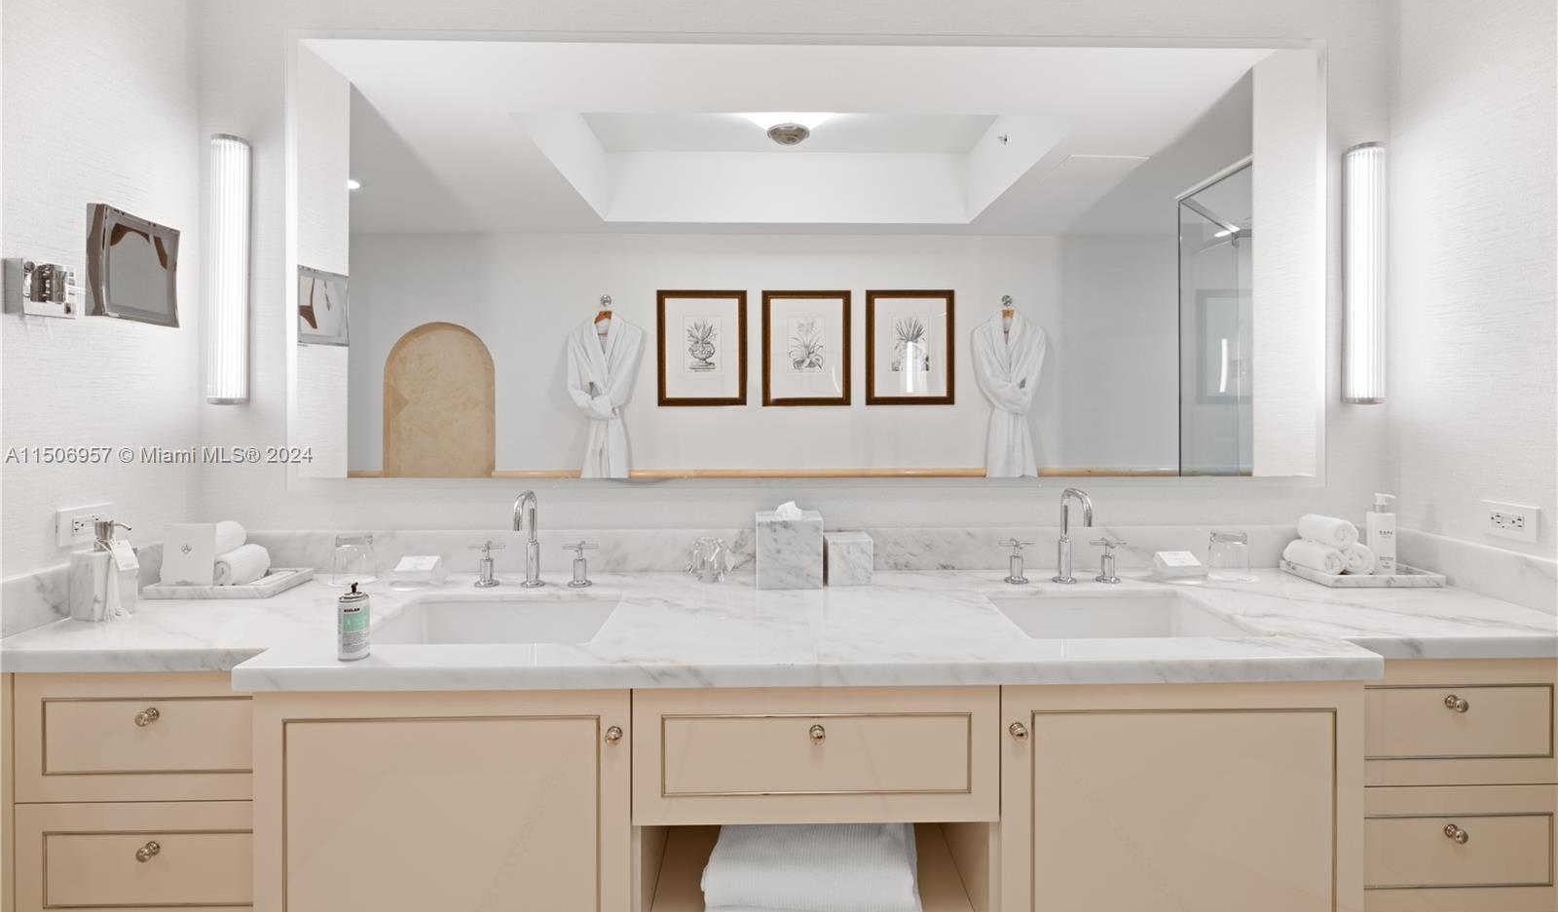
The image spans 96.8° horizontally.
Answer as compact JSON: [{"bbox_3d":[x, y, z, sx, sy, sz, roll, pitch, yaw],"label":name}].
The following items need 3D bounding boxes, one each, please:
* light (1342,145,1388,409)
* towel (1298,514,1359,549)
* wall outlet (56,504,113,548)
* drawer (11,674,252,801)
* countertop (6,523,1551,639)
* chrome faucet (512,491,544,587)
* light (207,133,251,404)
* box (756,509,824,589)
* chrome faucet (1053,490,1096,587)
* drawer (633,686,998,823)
[{"bbox_3d":[1.448,-0.443,1.710,0.072,0.627,0.082,0,1,-1],"label":"light"},{"bbox_3d":[1.287,0.178,1.615,0.066,0.064,0.125,0,3,-1],"label":"towel"},{"bbox_3d":[-1.405,0.141,1.405,0.010,0.071,0.117,0,3,-1],"label":"wall outlet"},{"bbox_3d":[-1.092,0.478,1.406,0.471,0.225,0.410,0,3,-1],"label":"drawer"},{"bbox_3d":[0.064,0.274,1.400,2.950,0.137,0.617,0,3,-1],"label":"countertop"},{"bbox_3d":[-0.560,0.185,1.540,0.056,0.220,0.142,0,3,-1],"label":"chrome faucet"},{"bbox_3d":[-1.306,-0.432,1.645,0.085,0.628,0.080,0,3,-1],"label":"light"},{"bbox_3d":[0.023,0.217,1.611,0.149,0.156,0.142,0,3,-1],"label":"box"},{"bbox_3d":[0.665,0.183,1.556,0.056,0.220,0.148,0,3,-1],"label":"chrome faucet"},{"bbox_3d":[0.058,0.482,1.358,0.603,0.225,0.440,0,3,-1],"label":"drawer"}]

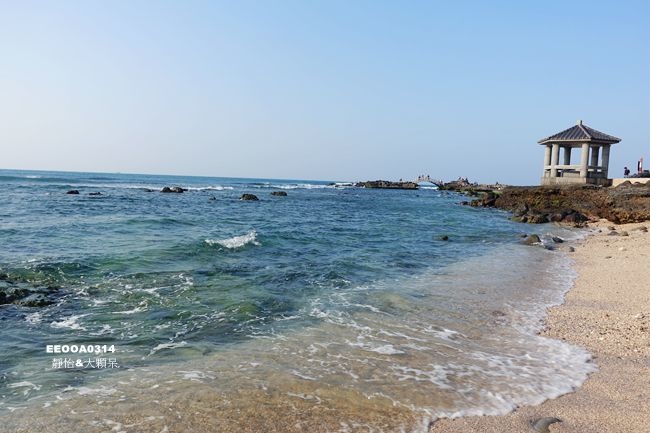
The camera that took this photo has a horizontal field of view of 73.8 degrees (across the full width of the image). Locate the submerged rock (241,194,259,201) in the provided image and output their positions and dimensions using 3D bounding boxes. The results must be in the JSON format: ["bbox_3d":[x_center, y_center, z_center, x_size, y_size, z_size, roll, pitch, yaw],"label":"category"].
[{"bbox_3d":[-6.510,-1.697,37.542,1.600,0.600,1.200,1,5,-10],"label":"submerged rock"}]

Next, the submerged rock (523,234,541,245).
[{"bbox_3d":[6.969,0.748,14.589,0.600,0.320,0.500,4,5,26],"label":"submerged rock"}]

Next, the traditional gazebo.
[{"bbox_3d":[20.224,-5.058,34.787,5.855,5.160,5.070,6,6,42],"label":"traditional gazebo"}]

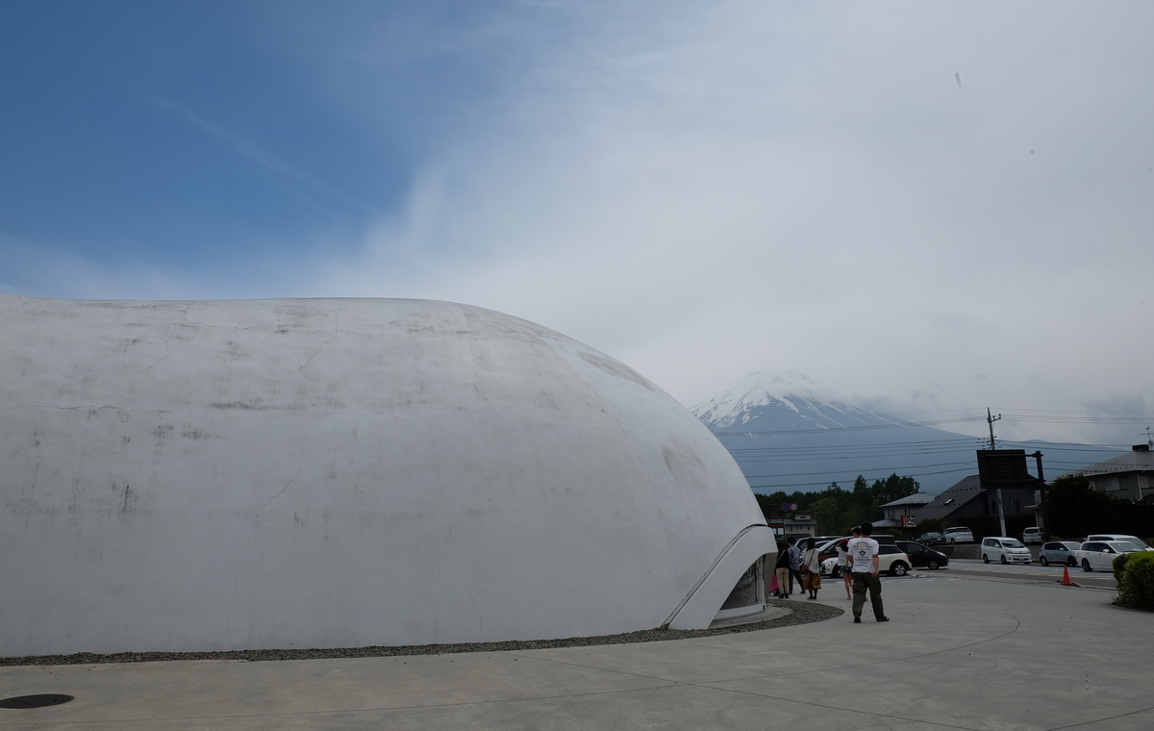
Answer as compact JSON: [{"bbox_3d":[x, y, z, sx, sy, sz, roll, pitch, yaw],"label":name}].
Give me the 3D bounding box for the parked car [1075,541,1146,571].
[{"bbox_3d":[28.400,10.030,45.400,1.750,1.570,4.700,1,-12,-6],"label":"parked car"}]

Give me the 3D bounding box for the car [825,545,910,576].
[{"bbox_3d":[13.300,9.000,40.000,3.900,1.430,1.730,-1,-12,5],"label":"car"}]

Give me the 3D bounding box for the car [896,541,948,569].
[{"bbox_3d":[18.850,10.950,50.000,4.500,1.600,1.720,1,-12,-8],"label":"car"}]

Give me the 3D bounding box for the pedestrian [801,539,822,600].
[{"bbox_3d":[6.377,5.545,23.645,0.480,1.600,0.370,1,-12,-5],"label":"pedestrian"}]

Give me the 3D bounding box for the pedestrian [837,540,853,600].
[{"bbox_3d":[7.259,5.539,23.585,0.460,1.580,0.370,1,-12,-8],"label":"pedestrian"}]

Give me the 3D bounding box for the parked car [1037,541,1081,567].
[{"bbox_3d":[31.300,12.030,55.300,1.700,1.520,4.200,1,-12,-8],"label":"parked car"}]

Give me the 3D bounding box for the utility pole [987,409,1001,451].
[{"bbox_3d":[36.209,9.892,73.288,1.200,12.700,0.600,0,-12,0],"label":"utility pole"}]

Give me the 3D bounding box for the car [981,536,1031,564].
[{"bbox_3d":[30.400,13.130,61.400,1.720,1.850,4.600,0,-12,1],"label":"car"}]

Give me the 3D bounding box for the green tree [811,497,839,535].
[{"bbox_3d":[43.023,27.474,149.057,5.500,9.300,5.500,0,-12,0],"label":"green tree"}]

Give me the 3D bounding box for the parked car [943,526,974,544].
[{"bbox_3d":[37.400,16.750,85.000,1.760,1.710,4.650,-2,-12,11],"label":"parked car"}]

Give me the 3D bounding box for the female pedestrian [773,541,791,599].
[{"bbox_3d":[5.668,5.662,24.024,0.430,1.530,0.310,-1,-12,2],"label":"female pedestrian"}]

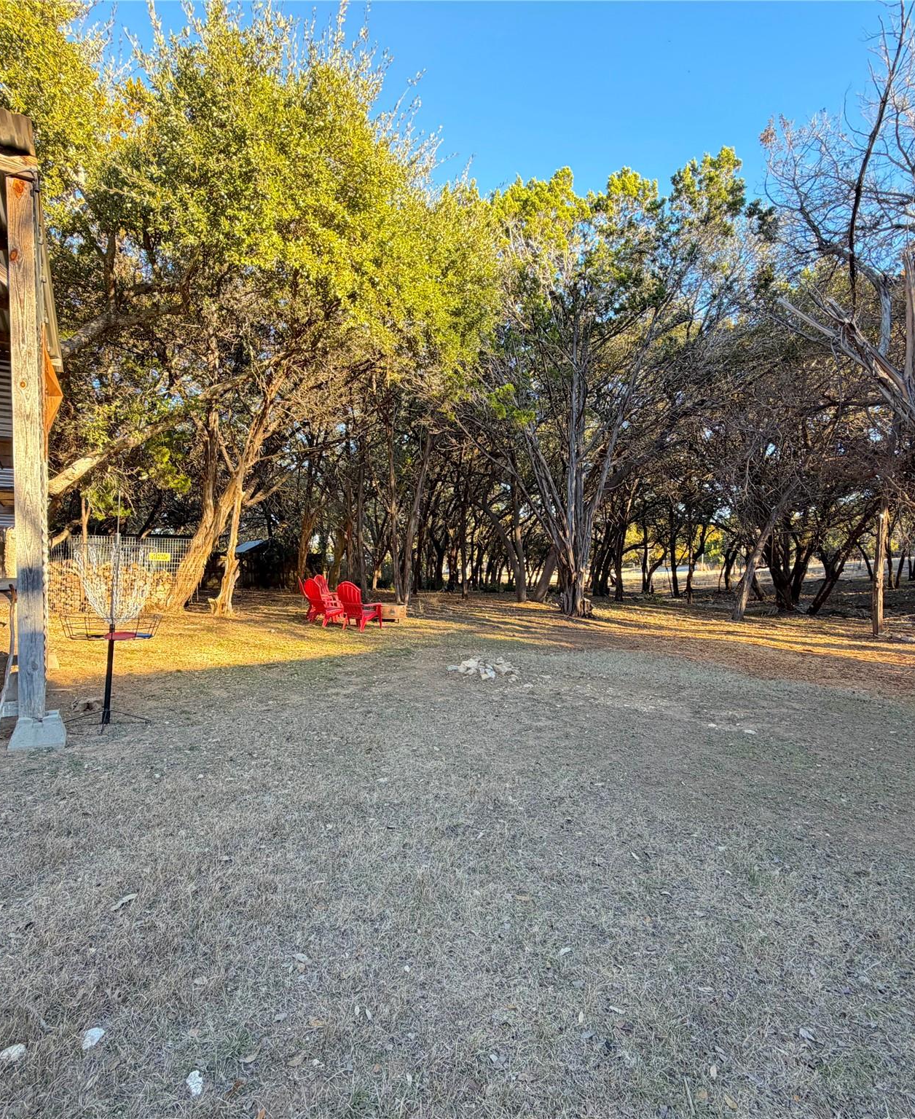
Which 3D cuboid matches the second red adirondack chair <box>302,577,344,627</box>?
[{"bbox_3d":[-2.630,0.830,12.000,0.800,0.930,0.740,-1,2,-36],"label":"second red adirondack chair"}]

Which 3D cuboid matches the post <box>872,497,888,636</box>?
[{"bbox_3d":[6.580,0.110,9.370,0.115,2.080,0.115,1,2,-10],"label":"post"}]

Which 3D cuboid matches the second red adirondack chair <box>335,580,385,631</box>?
[{"bbox_3d":[-1.800,0.840,11.200,0.740,0.930,0.800,2,3,42],"label":"second red adirondack chair"}]

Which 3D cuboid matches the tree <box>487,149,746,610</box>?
[{"bbox_3d":[3.450,-3.550,13.200,5.800,9.700,5.200,0,2,0],"label":"tree"}]

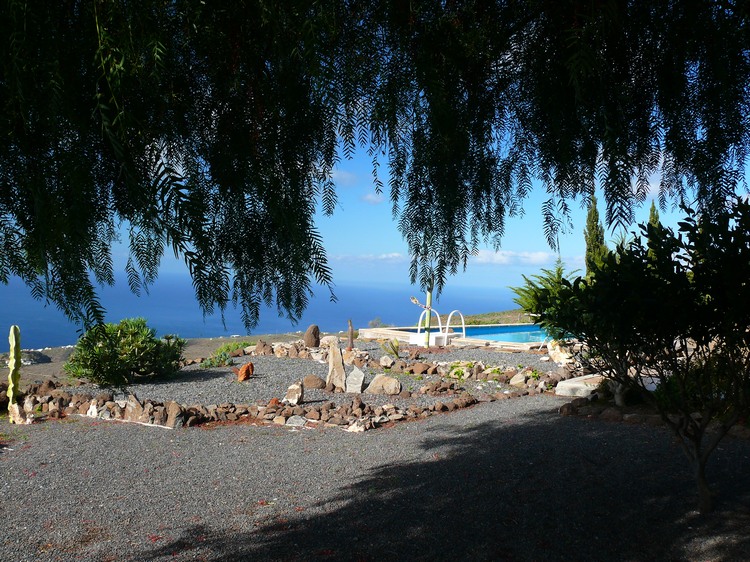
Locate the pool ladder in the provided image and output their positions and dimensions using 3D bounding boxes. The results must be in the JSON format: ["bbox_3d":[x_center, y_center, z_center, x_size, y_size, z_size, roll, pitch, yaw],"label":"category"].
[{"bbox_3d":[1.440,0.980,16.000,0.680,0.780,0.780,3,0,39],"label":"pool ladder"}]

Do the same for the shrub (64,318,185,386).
[{"bbox_3d":[-3.300,0.900,10.000,1.530,0.830,1.400,3,0,-18],"label":"shrub"}]

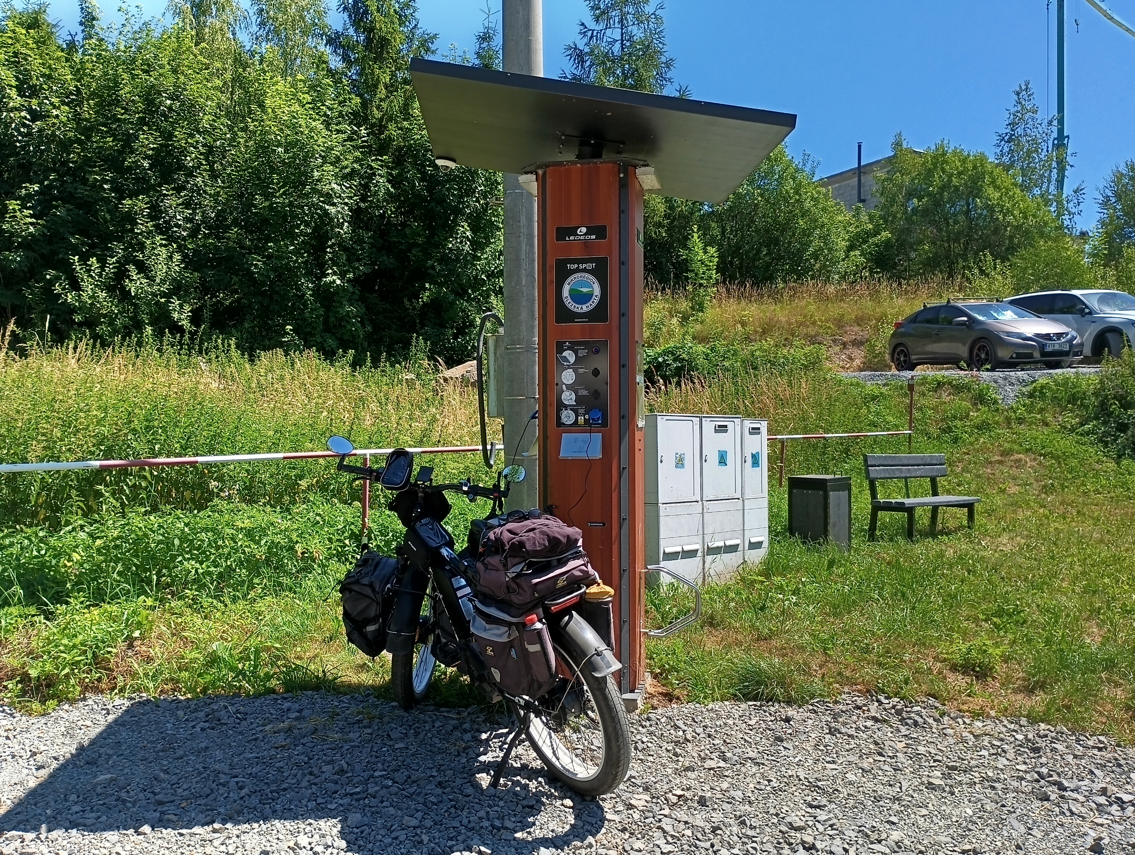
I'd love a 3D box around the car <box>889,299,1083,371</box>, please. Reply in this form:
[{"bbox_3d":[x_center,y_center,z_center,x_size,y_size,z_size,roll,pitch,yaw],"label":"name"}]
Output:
[{"bbox_3d":[8.520,-1.910,19.080,1.790,1.510,4.300,0,2,-15],"label":"car"}]

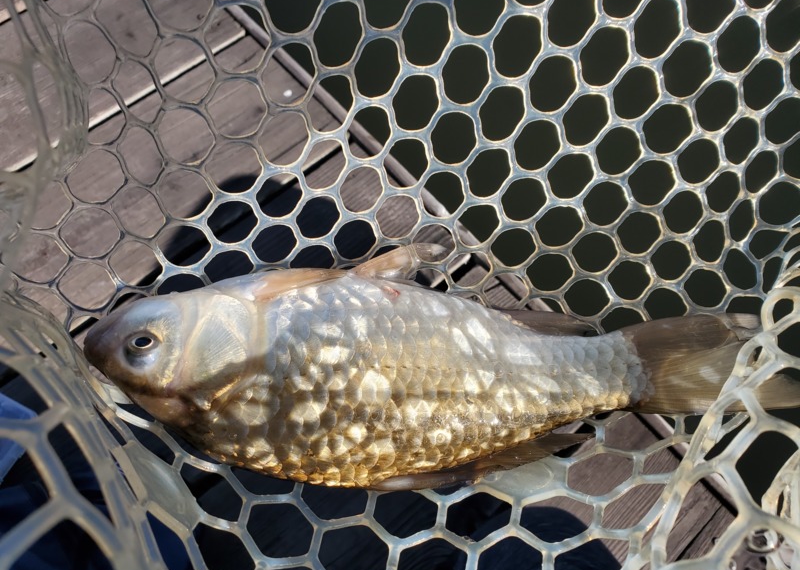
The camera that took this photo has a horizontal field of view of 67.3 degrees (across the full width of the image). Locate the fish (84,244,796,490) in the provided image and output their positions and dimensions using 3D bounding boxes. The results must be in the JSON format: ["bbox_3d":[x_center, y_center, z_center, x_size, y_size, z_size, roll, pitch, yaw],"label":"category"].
[{"bbox_3d":[0.022,0.043,0.322,0.375,0.062,0.125,2,73,0],"label":"fish"}]

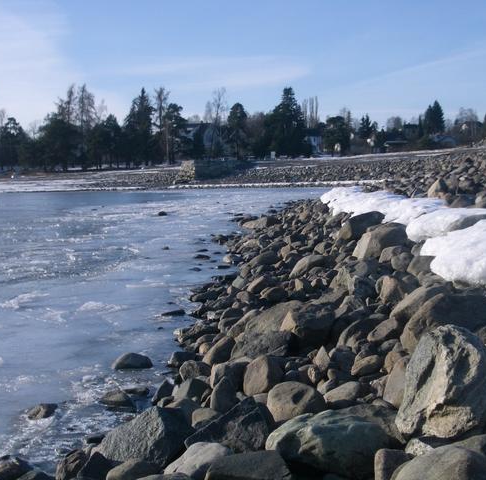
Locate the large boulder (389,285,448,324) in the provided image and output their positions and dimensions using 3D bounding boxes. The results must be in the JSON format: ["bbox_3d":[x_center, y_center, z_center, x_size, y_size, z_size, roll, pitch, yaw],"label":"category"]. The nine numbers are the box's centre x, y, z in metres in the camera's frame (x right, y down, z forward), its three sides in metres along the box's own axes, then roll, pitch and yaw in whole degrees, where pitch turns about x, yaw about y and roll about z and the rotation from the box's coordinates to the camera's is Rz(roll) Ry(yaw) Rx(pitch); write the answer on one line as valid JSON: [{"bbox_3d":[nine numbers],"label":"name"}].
[{"bbox_3d":[1.773,0.658,9.100,0.603,0.391,0.500,0,5,0],"label":"large boulder"}]

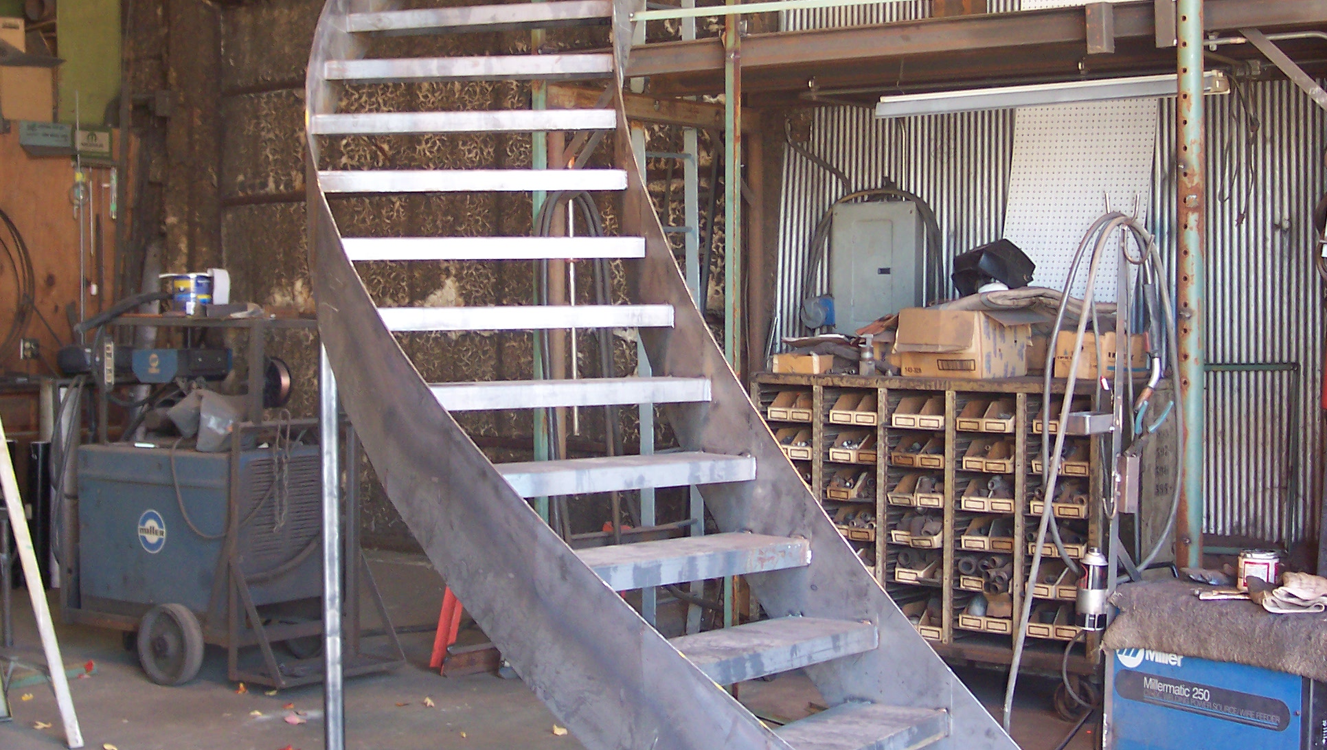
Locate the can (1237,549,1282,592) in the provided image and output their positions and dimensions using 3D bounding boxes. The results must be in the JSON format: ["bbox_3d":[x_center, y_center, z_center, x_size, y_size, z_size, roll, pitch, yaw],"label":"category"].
[{"bbox_3d":[1.456,0.477,4.750,0.102,0.097,0.102,0,1,0],"label":"can"}]

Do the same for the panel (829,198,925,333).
[{"bbox_3d":[0.900,-0.432,8.130,0.365,0.580,0.105,0,1,30],"label":"panel"}]

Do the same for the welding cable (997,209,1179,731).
[{"bbox_3d":[1.070,0.278,4.850,0.450,1.400,0.300,0,1,0],"label":"welding cable"}]

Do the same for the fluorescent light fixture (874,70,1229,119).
[{"bbox_3d":[1.370,-0.993,6.990,1.240,0.085,0.160,0,1,28],"label":"fluorescent light fixture"}]

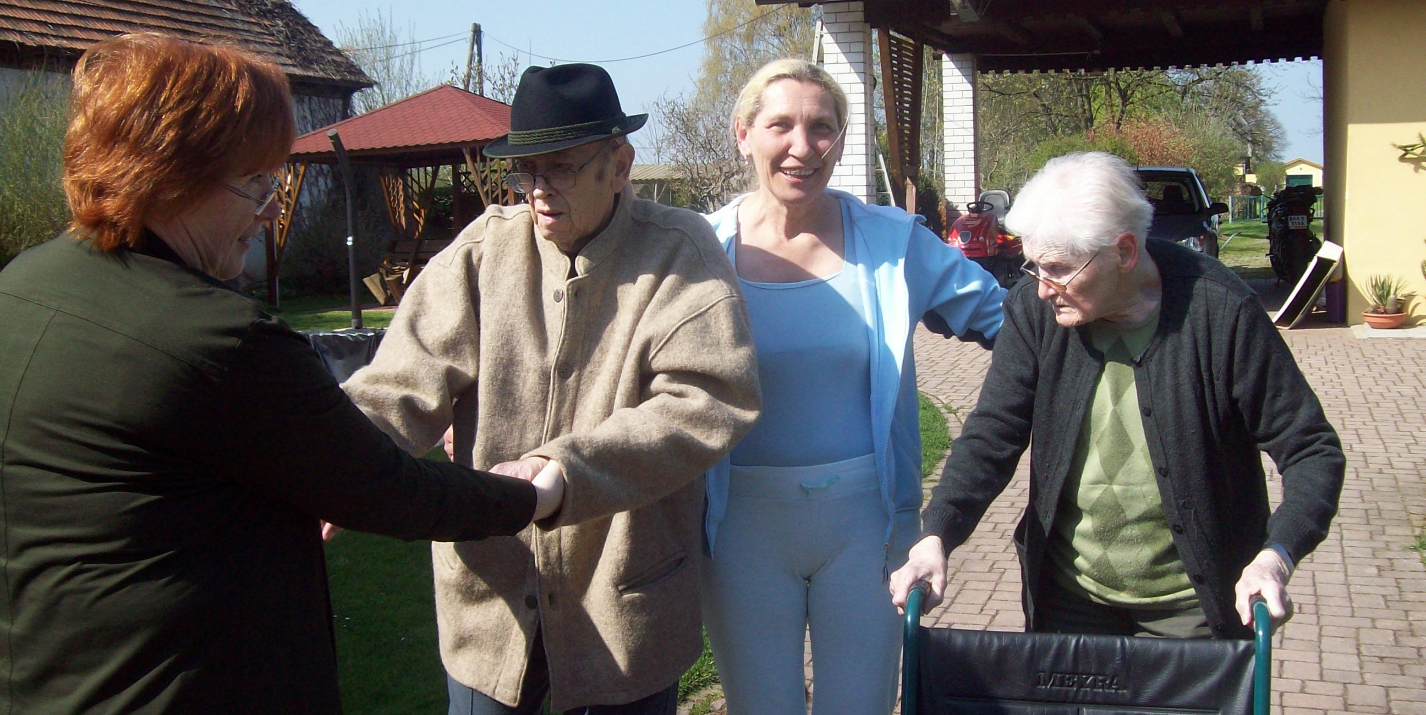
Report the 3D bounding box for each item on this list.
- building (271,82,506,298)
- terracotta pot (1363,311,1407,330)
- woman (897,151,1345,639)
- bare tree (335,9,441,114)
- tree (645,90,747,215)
[{"bbox_3d":[-3.623,-2.318,20.591,3.974,2.888,3.974,1,7,19],"label":"building"},{"bbox_3d":[5.753,-0.327,12.685,0.370,0.140,0.370,-2,7,0],"label":"terracotta pot"},{"bbox_3d":[0.612,0.434,2.291,0.640,1.510,0.580,0,7,16],"label":"woman"},{"bbox_3d":[-9.004,-6.522,41.486,3.500,6.363,3.500,-2,7,0],"label":"bare tree"},{"bbox_3d":[-0.081,-3.890,30.755,2.900,3.241,2.900,-2,7,0],"label":"tree"}]

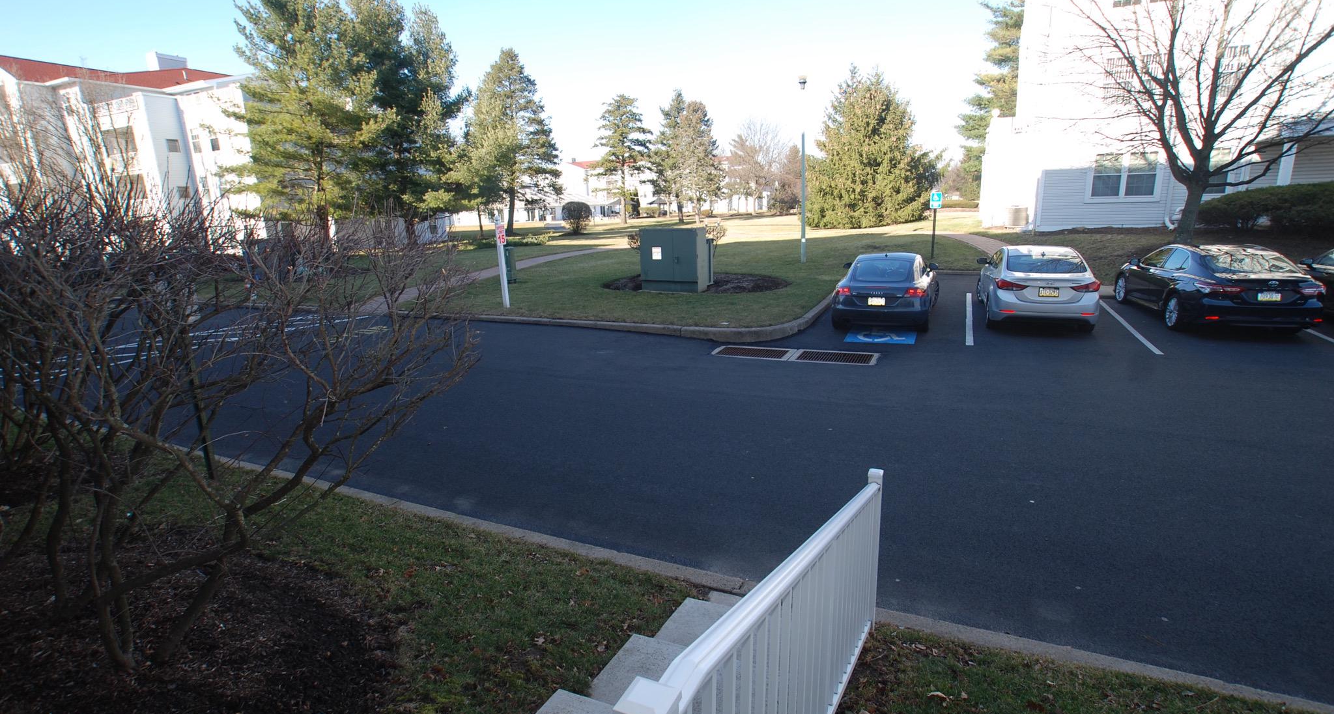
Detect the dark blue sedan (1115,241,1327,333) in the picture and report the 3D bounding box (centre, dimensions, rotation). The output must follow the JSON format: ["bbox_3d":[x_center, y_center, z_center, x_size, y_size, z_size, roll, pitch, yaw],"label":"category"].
[{"bbox_3d":[10.819,-1.527,11.966,1.850,1.450,4.880,4,16,22],"label":"dark blue sedan"}]

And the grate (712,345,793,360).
[{"bbox_3d":[1.566,-0.048,10.607,1.270,0.060,0.660,4,16,23],"label":"grate"}]

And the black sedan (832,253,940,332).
[{"bbox_3d":[4.859,-1.538,12.991,1.850,1.360,4.190,5,17,26],"label":"black sedan"}]

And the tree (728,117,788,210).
[{"bbox_3d":[12.438,-26.566,83.412,8.075,12.701,8.075,-2,14,0],"label":"tree"}]

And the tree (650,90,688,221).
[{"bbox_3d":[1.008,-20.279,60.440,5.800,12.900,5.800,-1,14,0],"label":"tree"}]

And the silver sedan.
[{"bbox_3d":[7.720,-1.590,12.500,1.800,1.440,4.570,4,16,25],"label":"silver sedan"}]

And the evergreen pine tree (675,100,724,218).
[{"bbox_3d":[3.136,-19.174,58.602,5.200,11.550,5.200,-1,14,0],"label":"evergreen pine tree"}]

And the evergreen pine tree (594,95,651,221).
[{"bbox_3d":[-4.525,-19.276,58.500,5.394,12.005,5.394,-2,14,0],"label":"evergreen pine tree"}]

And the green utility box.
[{"bbox_3d":[0.339,-2.836,17.126,1.770,1.720,1.300,5,16,25],"label":"green utility box"}]

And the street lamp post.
[{"bbox_3d":[4.197,-5.694,18.328,0.280,5.560,0.280,-1,14,0],"label":"street lamp post"}]

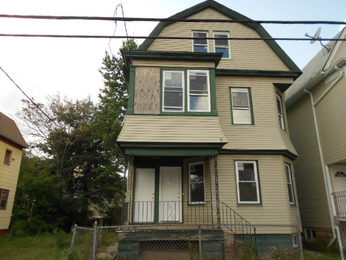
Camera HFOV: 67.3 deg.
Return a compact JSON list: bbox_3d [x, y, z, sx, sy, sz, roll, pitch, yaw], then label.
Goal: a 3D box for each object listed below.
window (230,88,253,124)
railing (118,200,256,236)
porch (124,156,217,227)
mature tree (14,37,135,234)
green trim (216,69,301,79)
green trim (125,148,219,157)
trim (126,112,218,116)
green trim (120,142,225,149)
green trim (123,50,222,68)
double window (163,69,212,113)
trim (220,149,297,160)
[{"bbox_3d":[2.750,-0.965,10.467,0.937,1.578,0.120,1,-17,-3],"label":"window"},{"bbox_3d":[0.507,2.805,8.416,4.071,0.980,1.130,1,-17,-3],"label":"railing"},{"bbox_3d":[-0.095,2.216,9.157,2.954,2.244,2.100,1,-17,-3],"label":"porch"},{"bbox_3d":[-6.126,-0.201,16.504,8.135,12.734,8.000,1,-17,-3],"label":"mature tree"},{"bbox_3d":[3.532,-2.304,10.760,3.546,0.205,0.350,1,-17,-3],"label":"green trim"},{"bbox_3d":[-0.032,0.770,8.657,3.087,0.259,0.200,1,-17,-3],"label":"green trim"},{"bbox_3d":[-0.005,-0.531,8.995,3.176,0.139,0.110,1,-17,-3],"label":"trim"},{"bbox_3d":[0.012,0.524,8.582,3.458,0.157,0.250,1,-17,-3],"label":"green trim"},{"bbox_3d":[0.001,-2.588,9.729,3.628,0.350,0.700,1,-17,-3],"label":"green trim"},{"bbox_3d":[0.485,-1.408,9.311,1.734,1.682,0.120,1,-17,-3],"label":"double window"},{"bbox_3d":[3.448,0.924,10.143,3.382,0.167,0.750,1,-17,-3],"label":"trim"}]

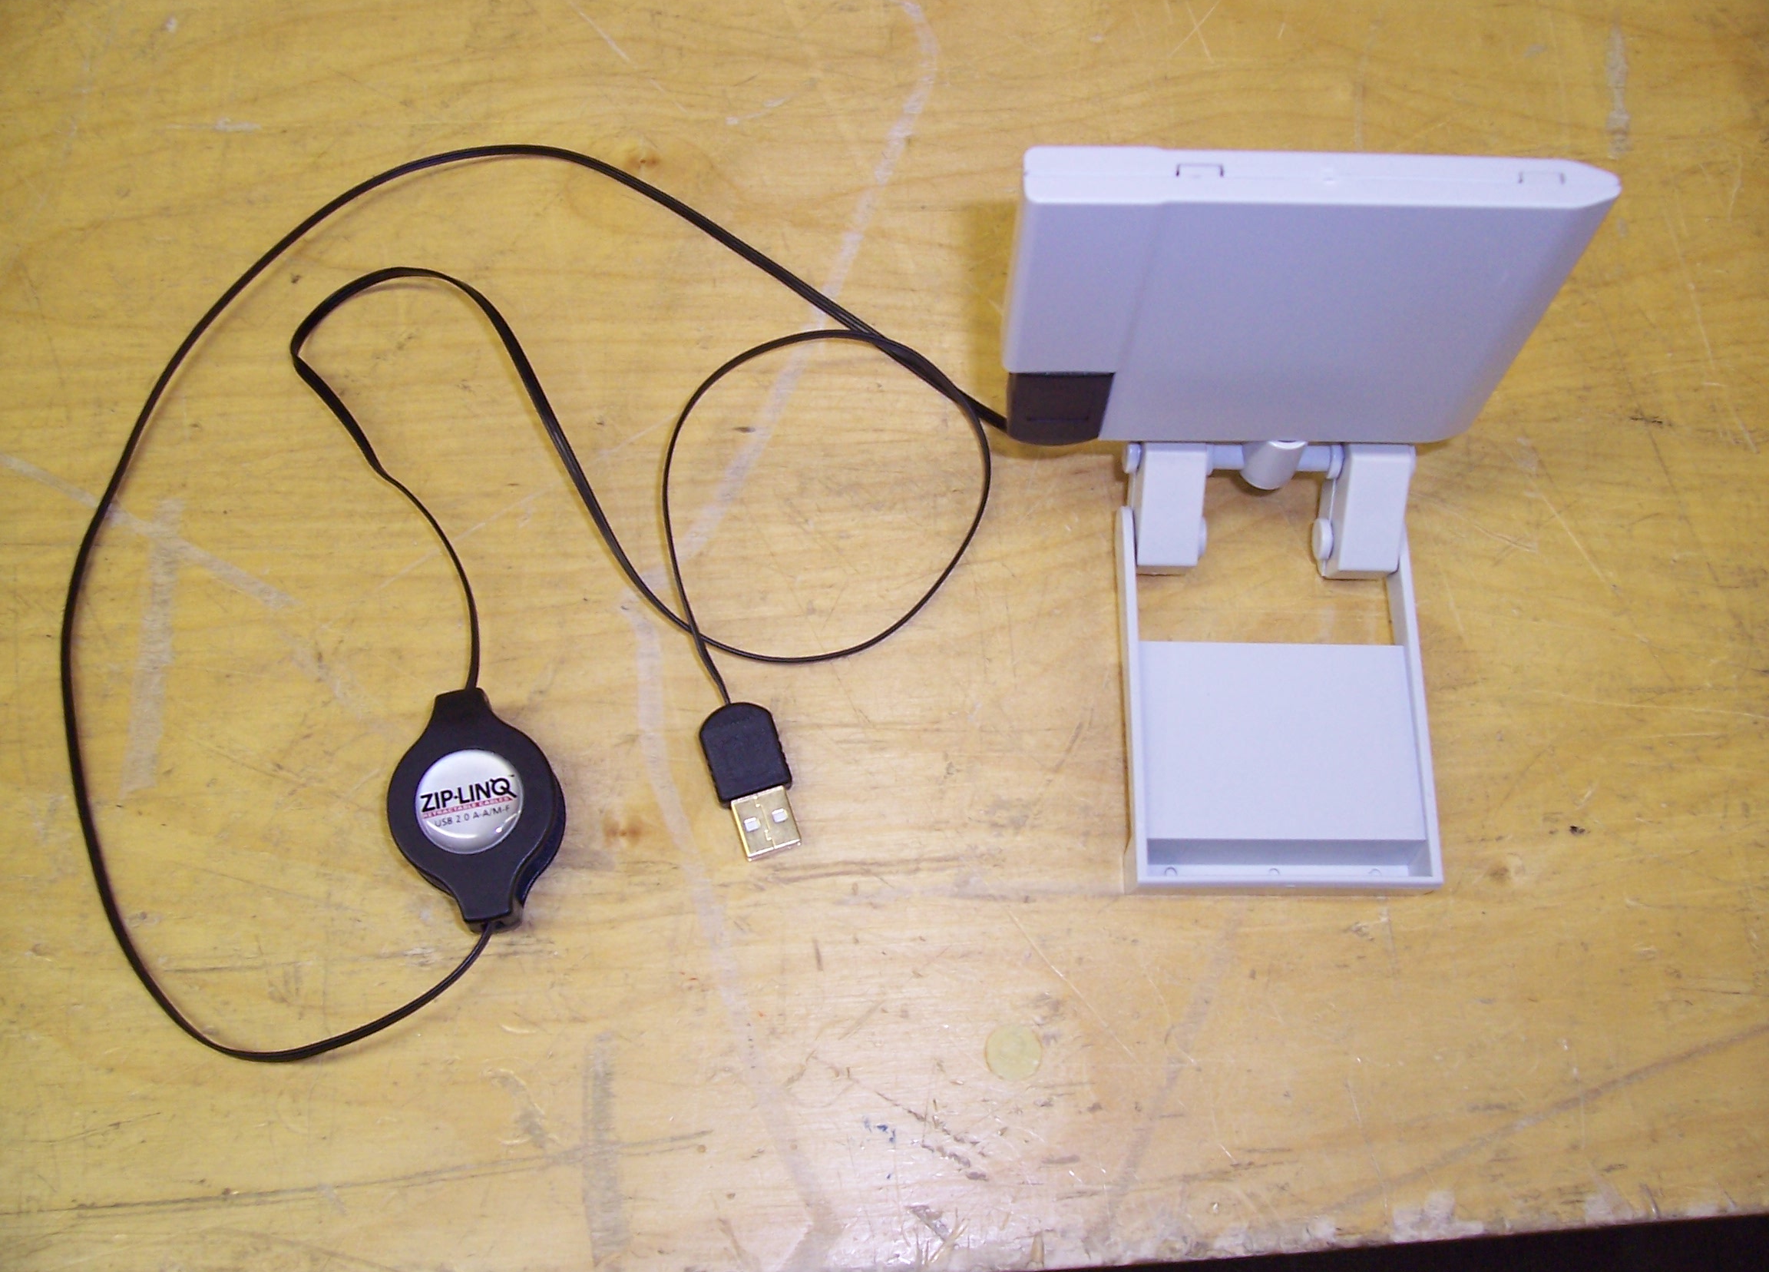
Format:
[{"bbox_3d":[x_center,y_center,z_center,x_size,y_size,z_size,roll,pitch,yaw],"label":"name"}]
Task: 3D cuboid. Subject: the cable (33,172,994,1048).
[{"bbox_3d":[-0.079,-0.021,0.395,0.213,0.018,0.229,0,68,1],"label":"cable"}]

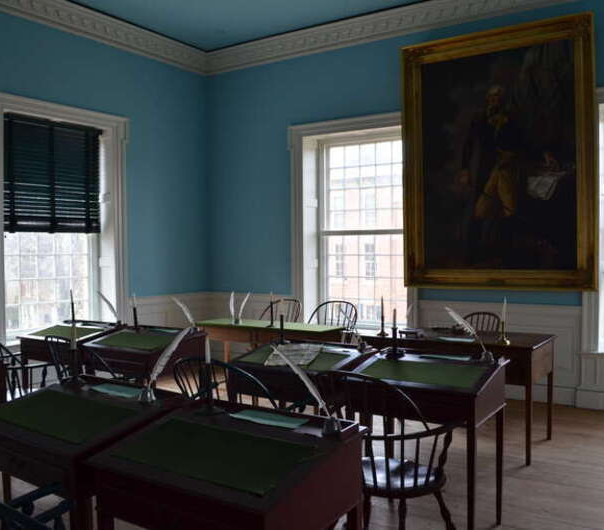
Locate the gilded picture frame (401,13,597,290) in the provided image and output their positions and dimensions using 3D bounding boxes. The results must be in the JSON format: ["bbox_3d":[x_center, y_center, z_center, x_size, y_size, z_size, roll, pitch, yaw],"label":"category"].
[{"bbox_3d":[1.751,-0.949,5.485,1.740,2.320,0.120,1,2,33],"label":"gilded picture frame"}]

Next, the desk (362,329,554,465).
[{"bbox_3d":[1.135,0.898,4.418,1.276,0.773,0.660,1,2,33],"label":"desk"}]

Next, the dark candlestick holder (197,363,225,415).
[{"bbox_3d":[-0.351,0.465,2.289,0.106,0.188,0.106,0,3,0],"label":"dark candlestick holder"}]

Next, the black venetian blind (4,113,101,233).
[{"bbox_3d":[-2.384,-0.854,5.807,0.070,1.070,1.100,1,2,33],"label":"black venetian blind"}]

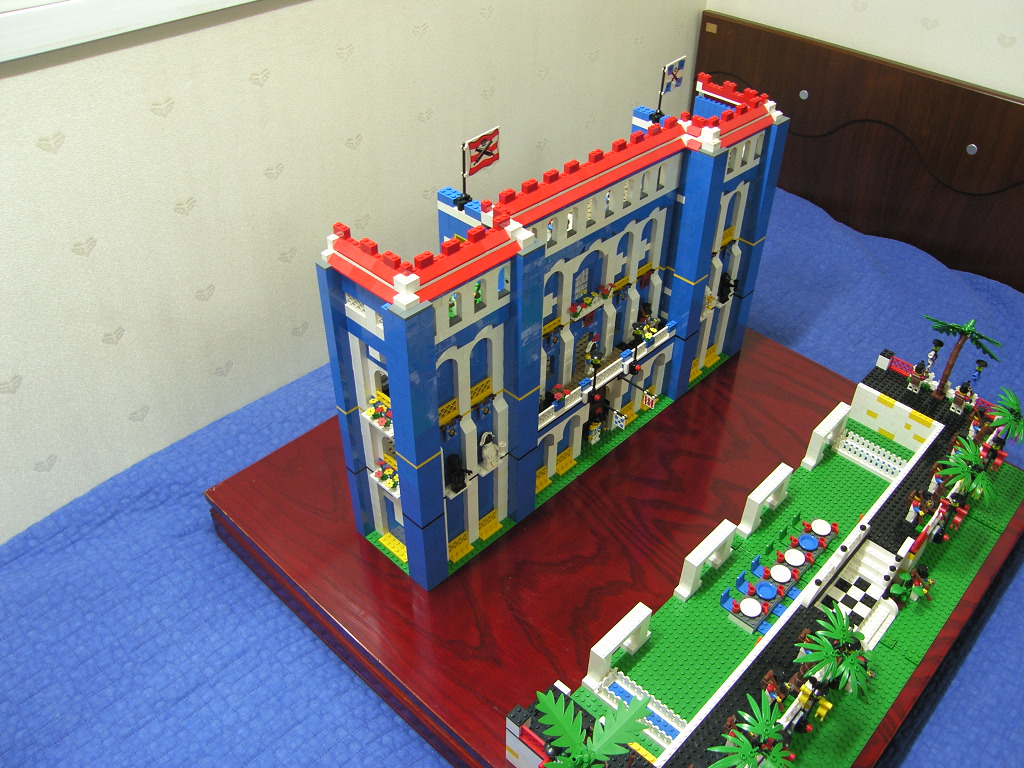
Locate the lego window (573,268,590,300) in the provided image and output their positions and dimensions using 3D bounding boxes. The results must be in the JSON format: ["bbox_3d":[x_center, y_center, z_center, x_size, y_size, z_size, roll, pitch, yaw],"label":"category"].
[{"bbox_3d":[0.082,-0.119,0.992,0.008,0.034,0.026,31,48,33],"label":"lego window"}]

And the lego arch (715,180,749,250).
[{"bbox_3d":[0.290,-0.225,1.107,0.009,0.092,0.064,31,48,33],"label":"lego arch"}]

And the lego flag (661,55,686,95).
[{"bbox_3d":[0.194,-0.369,0.994,0.005,0.034,0.051,27,45,29],"label":"lego flag"}]

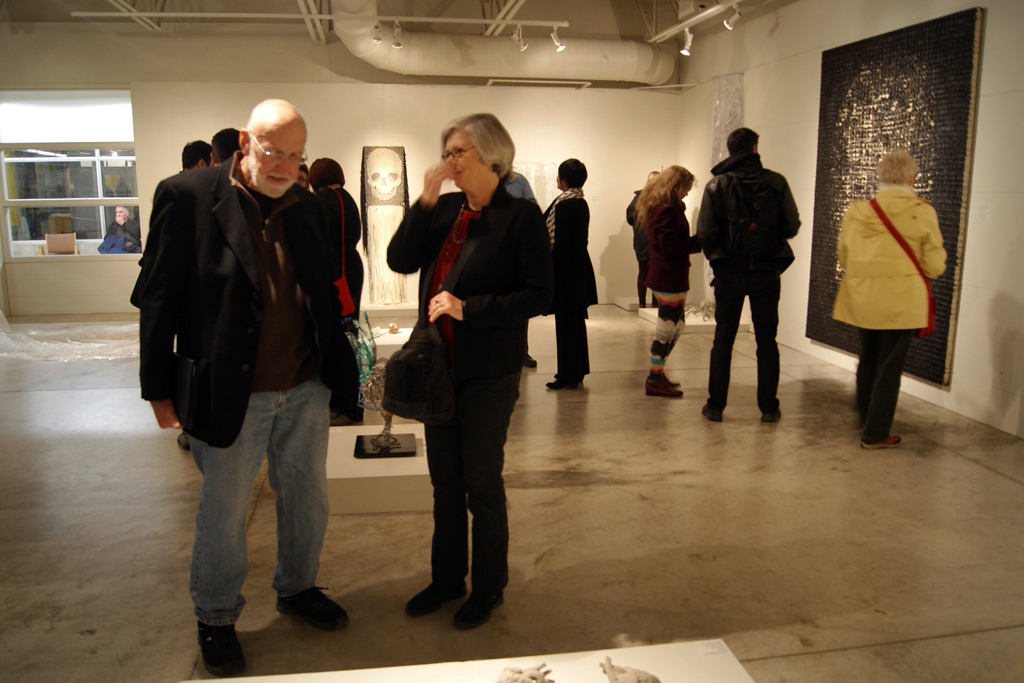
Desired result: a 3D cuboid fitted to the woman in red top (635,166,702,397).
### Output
[{"bbox_3d":[1.128,-0.437,5.562,0.460,1.619,0.420,3,11,13],"label":"woman in red top"}]

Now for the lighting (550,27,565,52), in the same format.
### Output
[{"bbox_3d":[0.410,-2.697,6.848,0.120,0.230,0.100,1,11,6],"label":"lighting"}]

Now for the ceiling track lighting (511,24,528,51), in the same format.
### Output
[{"bbox_3d":[0.066,-2.692,6.803,0.150,0.230,0.100,1,11,6],"label":"ceiling track lighting"}]

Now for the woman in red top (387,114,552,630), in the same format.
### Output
[{"bbox_3d":[-0.136,0.115,2.571,0.460,1.697,0.420,11,16,44],"label":"woman in red top"}]

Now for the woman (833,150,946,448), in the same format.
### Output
[{"bbox_3d":[2.168,-0.233,4.394,0.570,1.671,0.400,7,13,33],"label":"woman"}]

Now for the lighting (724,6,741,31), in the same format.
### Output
[{"bbox_3d":[1.741,-2.555,6.065,0.120,0.200,0.100,-1,11,-6],"label":"lighting"}]

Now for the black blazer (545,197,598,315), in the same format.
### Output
[{"bbox_3d":[0.420,-0.629,5.614,0.360,0.860,0.450,2,11,11],"label":"black blazer"}]

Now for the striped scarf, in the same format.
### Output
[{"bbox_3d":[0.387,-0.919,5.557,0.270,0.420,0.260,2,11,11],"label":"striped scarf"}]

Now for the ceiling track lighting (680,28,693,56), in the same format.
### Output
[{"bbox_3d":[1.565,-2.691,6.889,0.100,0.250,0.100,-2,11,-11],"label":"ceiling track lighting"}]

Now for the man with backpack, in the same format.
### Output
[{"bbox_3d":[1.479,-0.400,4.818,0.630,1.836,0.400,3,12,14],"label":"man with backpack"}]

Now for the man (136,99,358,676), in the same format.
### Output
[{"bbox_3d":[-0.805,0.139,2.403,0.600,1.715,0.450,-8,14,-36],"label":"man"}]

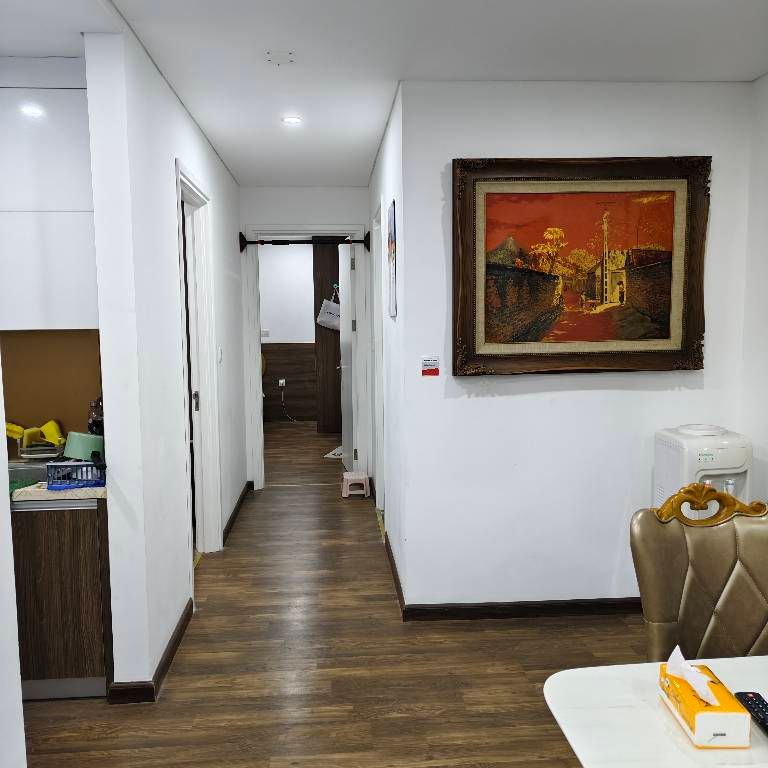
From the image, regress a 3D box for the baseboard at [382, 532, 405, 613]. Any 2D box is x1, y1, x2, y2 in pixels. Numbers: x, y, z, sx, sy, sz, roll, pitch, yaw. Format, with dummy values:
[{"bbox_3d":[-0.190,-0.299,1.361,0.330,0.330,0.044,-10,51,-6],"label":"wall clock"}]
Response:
[{"bbox_3d":[0.059,1.093,4.013,0.015,0.080,1.220,-1,5,-4],"label":"baseboard"}]

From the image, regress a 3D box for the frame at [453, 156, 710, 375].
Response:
[{"bbox_3d":[0.950,-0.564,3.289,1.250,1.010,0.060,-1,5,-4],"label":"frame"}]

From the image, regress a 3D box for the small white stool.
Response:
[{"bbox_3d":[-0.243,0.880,5.884,0.235,0.165,0.210,-1,5,-4],"label":"small white stool"}]

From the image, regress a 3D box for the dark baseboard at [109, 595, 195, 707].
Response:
[{"bbox_3d":[-1.031,1.187,3.097,0.185,0.080,0.815,-1,5,-4],"label":"dark baseboard"}]

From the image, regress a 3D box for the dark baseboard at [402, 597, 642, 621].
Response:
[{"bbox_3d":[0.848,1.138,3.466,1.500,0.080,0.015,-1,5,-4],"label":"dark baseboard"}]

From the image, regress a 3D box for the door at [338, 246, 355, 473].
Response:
[{"bbox_3d":[-0.346,-0.223,6.600,0.040,2.220,0.820,-1,5,-11],"label":"door"}]

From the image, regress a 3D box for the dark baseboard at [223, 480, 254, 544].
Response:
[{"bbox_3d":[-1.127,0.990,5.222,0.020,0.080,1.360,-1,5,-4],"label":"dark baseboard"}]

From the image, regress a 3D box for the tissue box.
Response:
[{"bbox_3d":[0.597,0.603,1.280,0.093,0.065,0.173,0,5,0],"label":"tissue box"}]

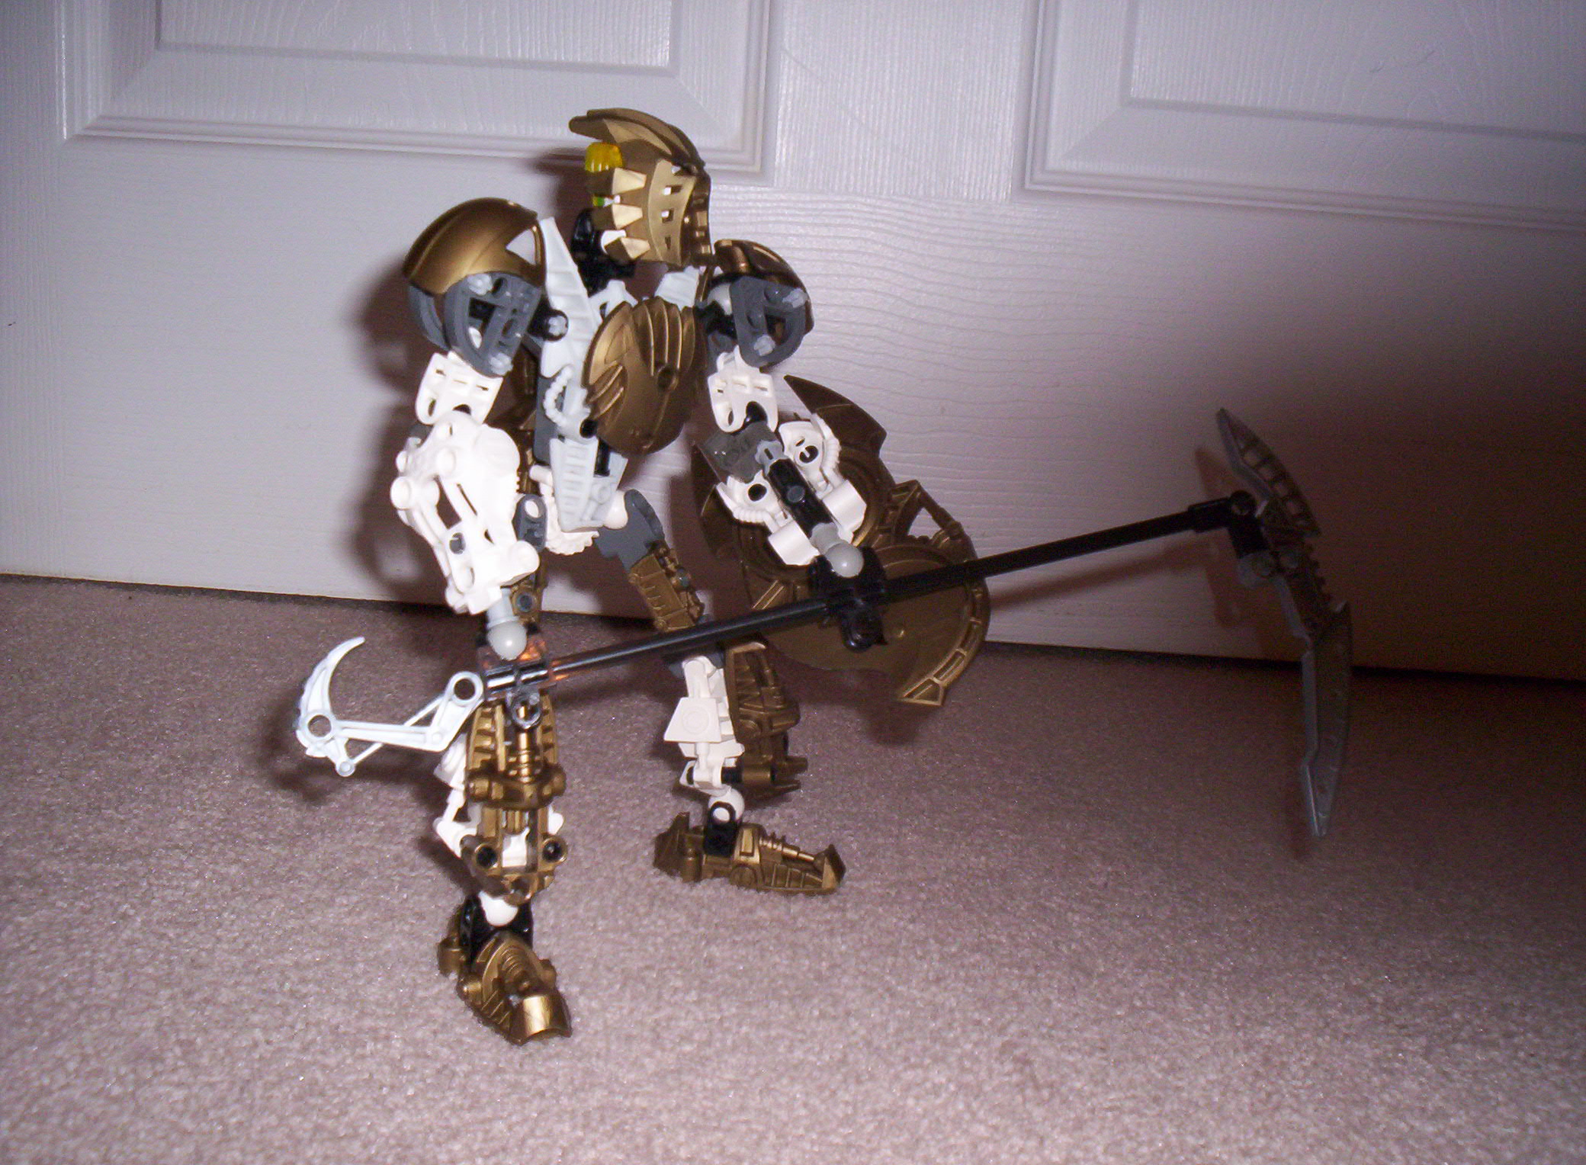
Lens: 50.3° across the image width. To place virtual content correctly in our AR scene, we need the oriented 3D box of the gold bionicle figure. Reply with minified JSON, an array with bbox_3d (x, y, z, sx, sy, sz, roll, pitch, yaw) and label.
[{"bbox_3d":[-0.035,-0.015,0.460,0.120,0.219,0.165,13,15,38],"label":"gold bionicle figure"}]

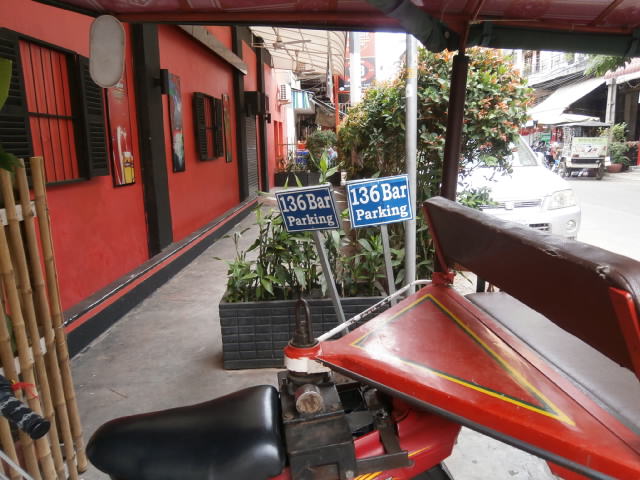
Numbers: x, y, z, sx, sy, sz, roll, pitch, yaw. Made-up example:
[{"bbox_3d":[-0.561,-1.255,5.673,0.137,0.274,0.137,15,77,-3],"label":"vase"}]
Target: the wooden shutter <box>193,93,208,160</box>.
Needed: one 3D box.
[{"bbox_3d":[-1.764,-1.690,7.217,0.060,1.000,0.440,-1,11,3],"label":"wooden shutter"}]

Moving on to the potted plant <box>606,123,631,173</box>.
[{"bbox_3d":[13.074,-4.045,21.090,1.000,2.120,1.000,-1,11,0],"label":"potted plant"}]

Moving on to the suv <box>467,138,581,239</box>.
[{"bbox_3d":[2.268,-0.847,7.549,1.780,1.680,4.500,0,11,5],"label":"suv"}]

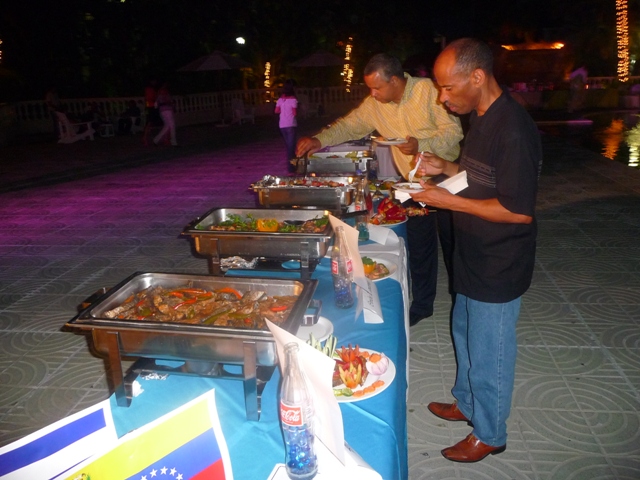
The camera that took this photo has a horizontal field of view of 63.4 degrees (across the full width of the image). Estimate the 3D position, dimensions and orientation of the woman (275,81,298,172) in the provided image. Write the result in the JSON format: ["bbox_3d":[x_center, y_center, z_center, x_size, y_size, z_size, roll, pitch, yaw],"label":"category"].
[{"bbox_3d":[-0.502,-1.910,8.780,0.450,1.570,0.320,2,17,7],"label":"woman"}]

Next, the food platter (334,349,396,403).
[{"bbox_3d":[0.068,0.345,1.429,0.295,0.075,0.295,2,17,7],"label":"food platter"}]

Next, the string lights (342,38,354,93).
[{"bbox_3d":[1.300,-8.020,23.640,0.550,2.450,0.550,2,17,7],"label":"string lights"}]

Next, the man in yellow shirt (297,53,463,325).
[{"bbox_3d":[0.407,-0.255,3.217,0.880,1.690,0.650,-12,19,-26],"label":"man in yellow shirt"}]

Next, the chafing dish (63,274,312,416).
[{"bbox_3d":[-0.298,0.269,1.385,0.600,0.240,0.360,2,17,8],"label":"chafing dish"}]

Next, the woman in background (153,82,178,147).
[{"bbox_3d":[-4.152,-3.384,13.940,0.620,1.670,0.480,2,18,14],"label":"woman in background"}]

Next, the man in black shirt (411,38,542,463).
[{"bbox_3d":[0.612,0.085,2.085,0.480,1.690,0.500,1,18,12],"label":"man in black shirt"}]

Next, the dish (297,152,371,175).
[{"bbox_3d":[0.117,-0.528,3.897,0.610,0.240,0.370,0,17,9],"label":"dish"}]

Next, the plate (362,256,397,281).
[{"bbox_3d":[0.190,0.101,2.211,0.285,0.075,0.285,-1,17,0],"label":"plate"}]

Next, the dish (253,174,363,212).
[{"bbox_3d":[-0.065,-0.235,2.978,0.610,0.240,0.380,1,18,12],"label":"dish"}]

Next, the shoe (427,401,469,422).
[{"bbox_3d":[0.644,0.795,2.409,0.285,0.105,0.105,12,21,35],"label":"shoe"}]

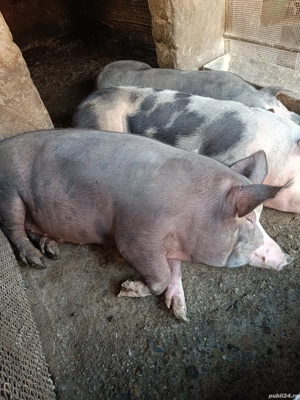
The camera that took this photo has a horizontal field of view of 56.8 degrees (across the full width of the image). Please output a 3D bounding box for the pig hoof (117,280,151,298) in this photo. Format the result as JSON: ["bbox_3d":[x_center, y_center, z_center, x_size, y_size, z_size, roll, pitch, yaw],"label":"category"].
[{"bbox_3d":[-0.053,0.332,1.030,0.120,0.050,0.055,-9,41,4],"label":"pig hoof"}]

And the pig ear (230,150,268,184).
[{"bbox_3d":[0.360,-0.117,1.005,0.125,0.105,0.050,-52,25,14],"label":"pig ear"}]

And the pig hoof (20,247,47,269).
[{"bbox_3d":[-0.516,0.253,1.229,0.100,0.060,0.065,23,52,34],"label":"pig hoof"}]

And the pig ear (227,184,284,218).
[{"bbox_3d":[0.344,0.009,0.911,0.185,0.060,0.095,-19,76,32],"label":"pig ear"}]

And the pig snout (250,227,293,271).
[{"bbox_3d":[0.432,0.184,1.008,0.120,0.110,0.110,27,52,12],"label":"pig snout"}]

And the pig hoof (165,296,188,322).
[{"bbox_3d":[0.090,0.373,0.948,0.062,0.052,0.080,-20,41,-9],"label":"pig hoof"}]

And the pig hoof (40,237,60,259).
[{"bbox_3d":[-0.451,0.214,1.256,0.062,0.058,0.085,-34,45,-24],"label":"pig hoof"}]

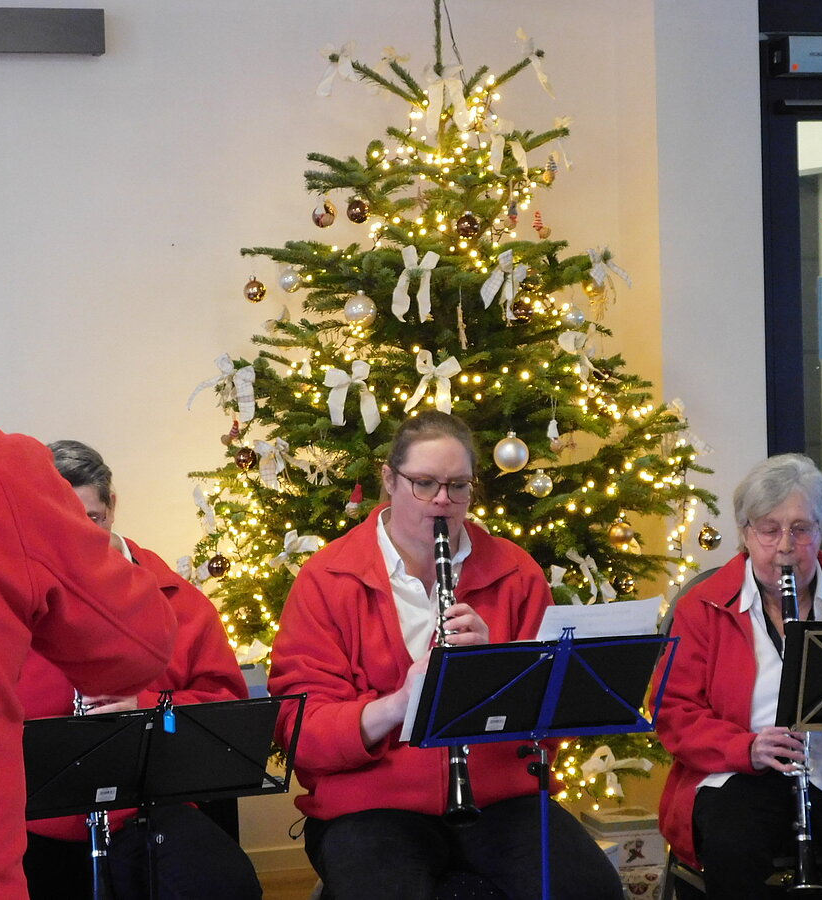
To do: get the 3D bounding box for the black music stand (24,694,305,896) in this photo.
[{"bbox_3d":[-0.433,0.806,3.871,0.500,0.860,0.430,-3,3,-20],"label":"black music stand"}]

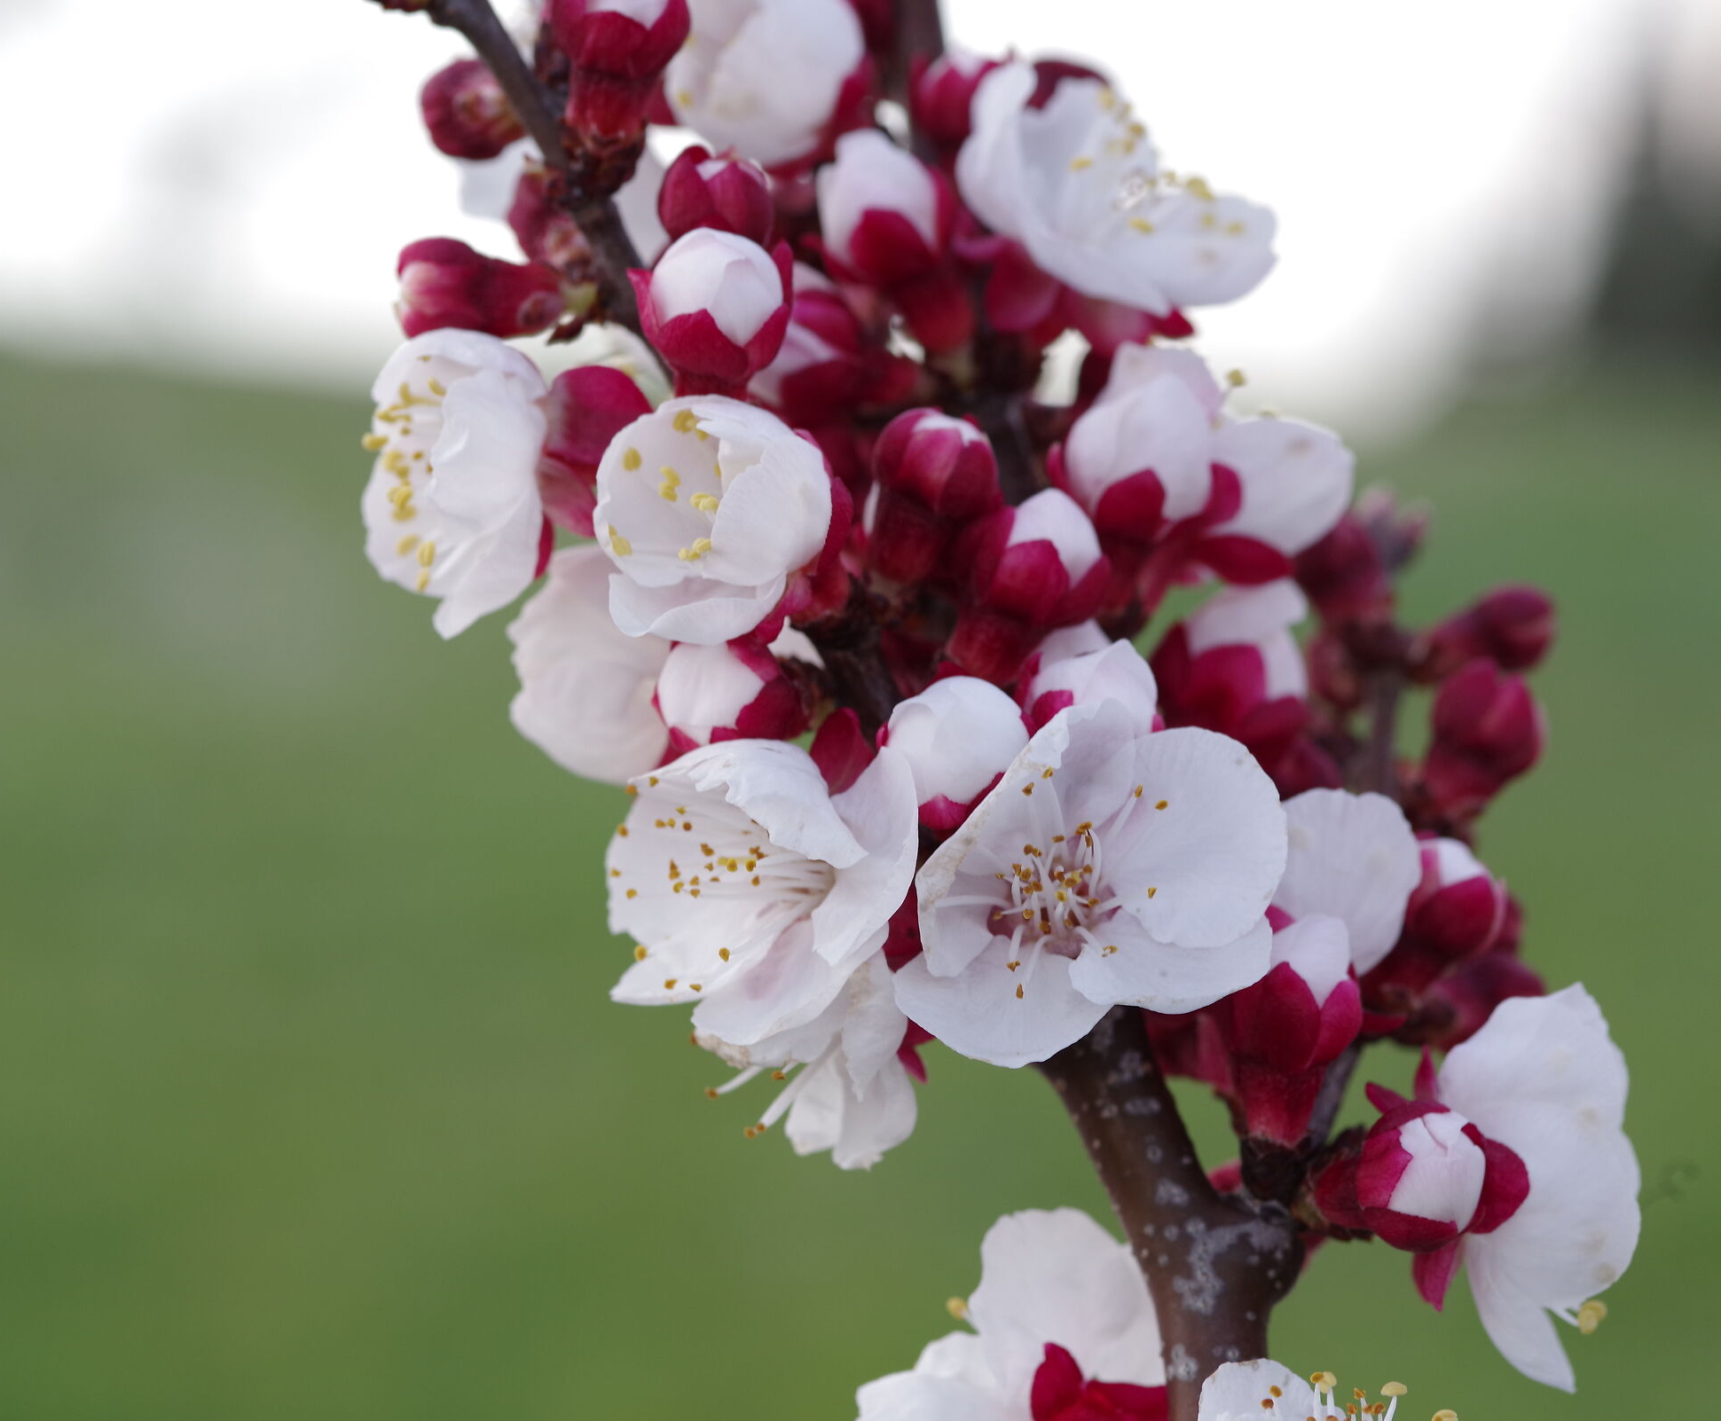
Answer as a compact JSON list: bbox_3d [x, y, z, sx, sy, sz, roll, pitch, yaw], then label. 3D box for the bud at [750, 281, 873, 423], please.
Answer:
[{"bbox_3d":[-0.004,-0.027,0.437,0.011,0.011,0.011,21,11,-28],"label":"bud"}]

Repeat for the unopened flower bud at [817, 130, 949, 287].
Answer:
[{"bbox_3d":[0.002,-0.035,0.419,0.009,0.011,0.009,-12,15,0],"label":"unopened flower bud"}]

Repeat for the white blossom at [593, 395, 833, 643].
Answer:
[{"bbox_3d":[-0.010,-0.013,0.412,0.017,0.017,0.017,2,-8,39],"label":"white blossom"}]

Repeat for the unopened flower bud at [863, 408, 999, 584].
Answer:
[{"bbox_3d":[0.005,-0.015,0.425,0.009,0.013,0.009,7,21,0],"label":"unopened flower bud"}]

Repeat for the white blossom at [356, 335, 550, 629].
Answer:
[{"bbox_3d":[-0.028,-0.016,0.414,0.010,0.020,0.017,-8,6,-25],"label":"white blossom"}]

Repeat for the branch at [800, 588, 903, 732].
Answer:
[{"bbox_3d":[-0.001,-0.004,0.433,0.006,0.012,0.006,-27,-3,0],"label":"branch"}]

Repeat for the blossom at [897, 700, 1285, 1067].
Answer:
[{"bbox_3d":[0.016,0.012,0.410,0.027,0.025,0.013,0,-9,-7],"label":"blossom"}]

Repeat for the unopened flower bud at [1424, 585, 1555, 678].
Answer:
[{"bbox_3d":[0.048,-0.006,0.455,0.011,0.006,0.006,-28,7,9],"label":"unopened flower bud"}]

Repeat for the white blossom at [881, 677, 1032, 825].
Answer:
[{"bbox_3d":[0.007,0.003,0.403,0.010,0.011,0.010,0,43,0],"label":"white blossom"}]

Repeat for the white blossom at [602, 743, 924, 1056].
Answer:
[{"bbox_3d":[-0.007,0.013,0.412,0.018,0.021,0.022,-7,5,-30],"label":"white blossom"}]

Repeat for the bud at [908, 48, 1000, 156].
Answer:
[{"bbox_3d":[0.007,-0.046,0.445,0.008,0.009,0.008,6,6,0],"label":"bud"}]

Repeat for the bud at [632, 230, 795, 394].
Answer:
[{"bbox_3d":[-0.010,-0.027,0.405,0.010,0.012,0.010,3,35,0],"label":"bud"}]

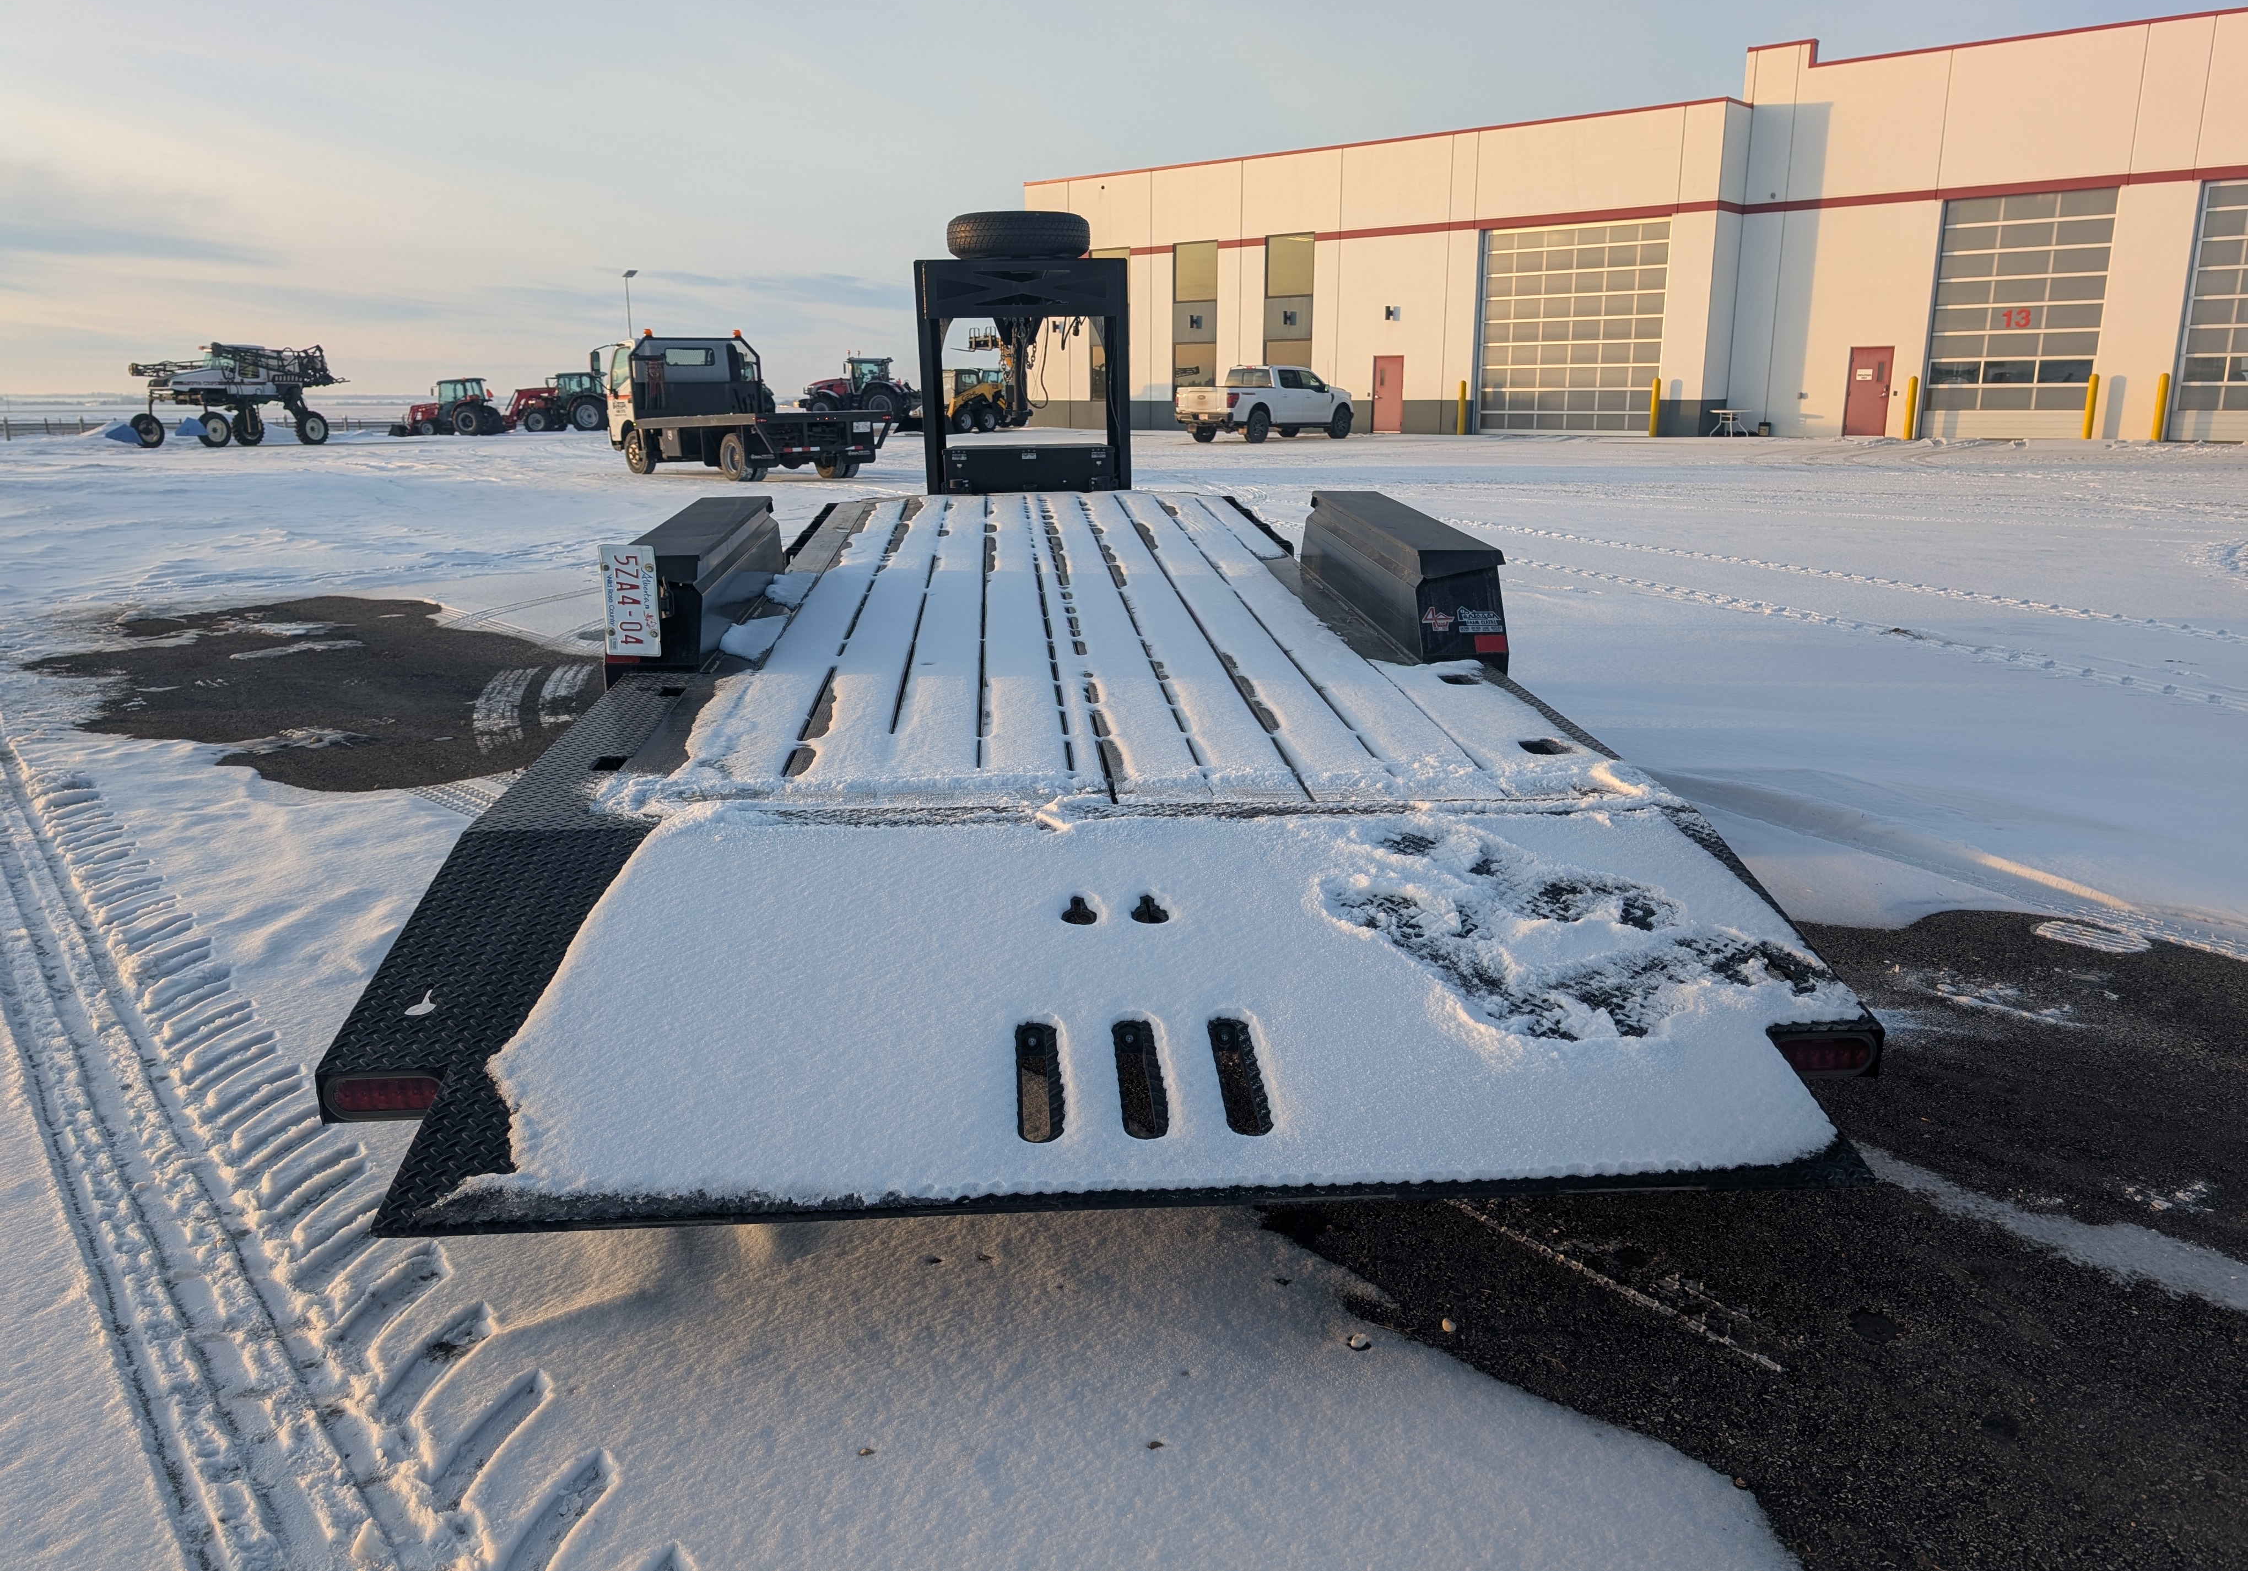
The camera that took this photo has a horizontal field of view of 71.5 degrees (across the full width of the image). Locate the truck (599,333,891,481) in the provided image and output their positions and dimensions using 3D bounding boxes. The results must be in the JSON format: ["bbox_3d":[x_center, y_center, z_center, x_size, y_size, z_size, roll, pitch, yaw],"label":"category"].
[{"bbox_3d":[-6.740,-6.596,26.928,2.450,2.500,6.727,-11,18,-37],"label":"truck"}]

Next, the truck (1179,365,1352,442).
[{"bbox_3d":[4.027,-10.523,43.003,2.060,1.980,5.880,13,19,42],"label":"truck"}]

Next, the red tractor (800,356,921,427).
[{"bbox_3d":[-13.103,-19.502,77.577,6.000,3.420,2.700,1,14,6],"label":"red tractor"}]

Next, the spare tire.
[{"bbox_3d":[-0.569,-2.974,8.500,0.785,0.235,0.785,0,14,0],"label":"spare tire"}]

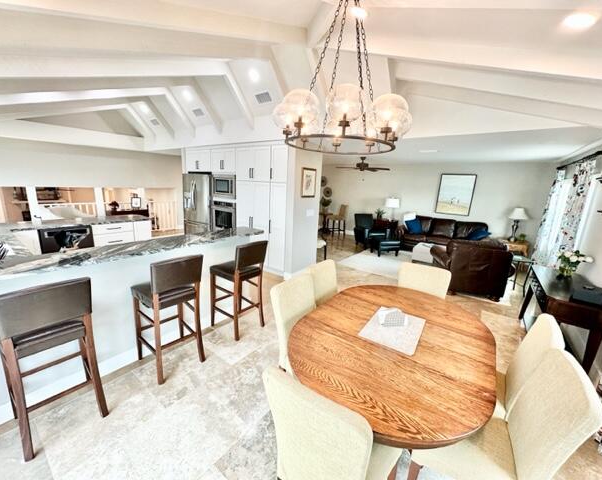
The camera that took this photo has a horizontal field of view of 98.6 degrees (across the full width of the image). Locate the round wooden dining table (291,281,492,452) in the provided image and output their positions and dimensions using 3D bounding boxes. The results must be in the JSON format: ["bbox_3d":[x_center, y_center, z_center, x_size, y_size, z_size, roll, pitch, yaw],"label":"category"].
[{"bbox_3d":[0.597,0.986,1.874,1.210,0.760,1.730,11,14,34],"label":"round wooden dining table"}]

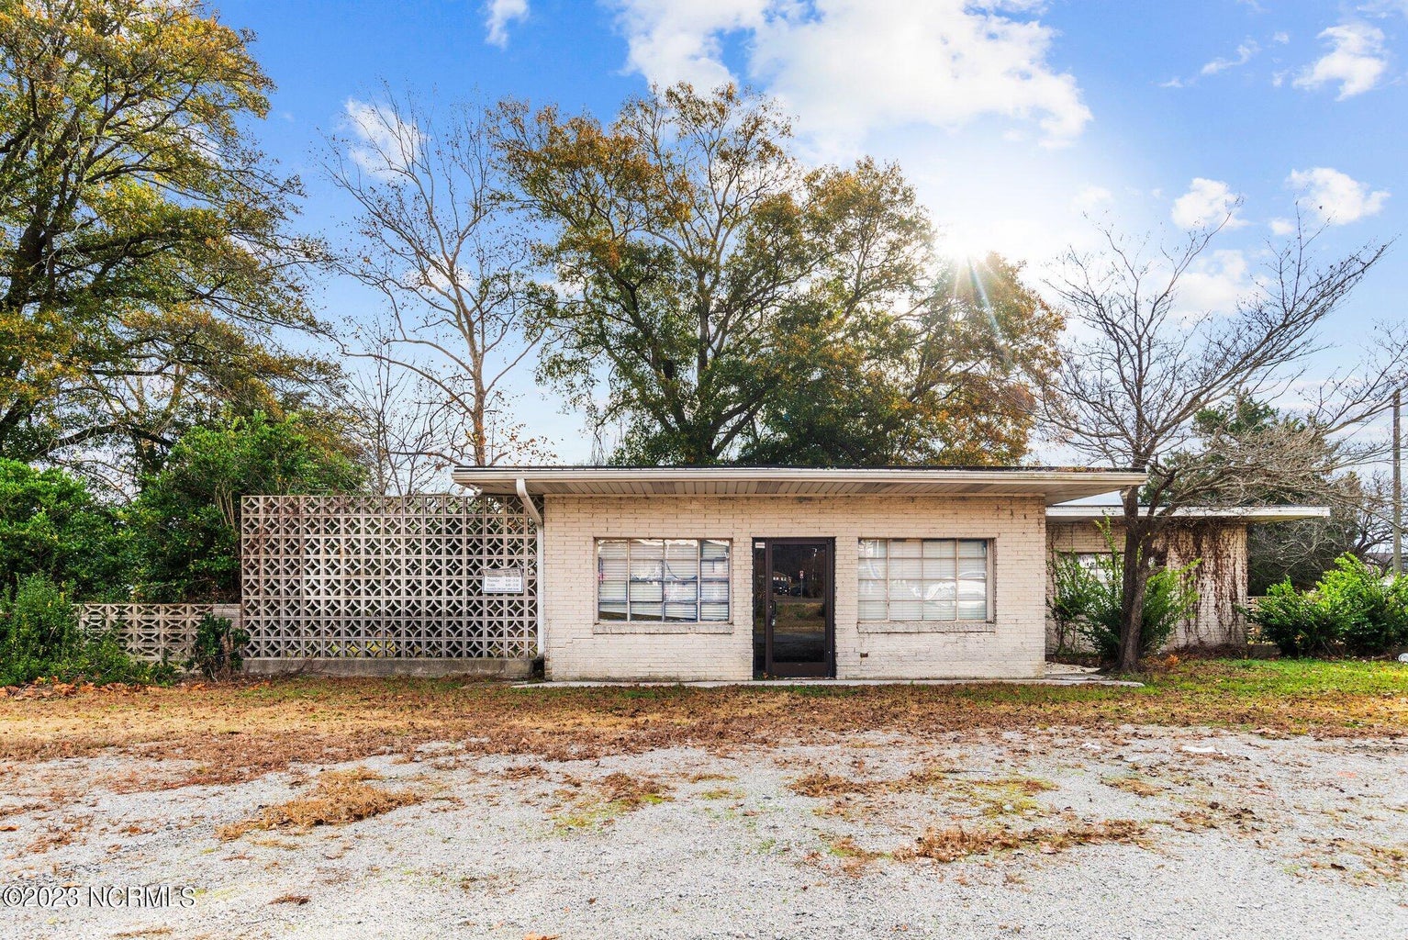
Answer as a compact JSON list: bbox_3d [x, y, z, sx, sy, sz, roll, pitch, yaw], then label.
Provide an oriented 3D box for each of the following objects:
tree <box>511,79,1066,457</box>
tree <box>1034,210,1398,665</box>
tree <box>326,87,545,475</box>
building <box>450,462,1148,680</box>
[{"bbox_3d":[2.300,-4.000,25.000,17.300,16.800,14.500,0,-4,0],"label":"tree"},{"bbox_3d":[8.300,-0.350,12.500,5.700,7.300,5.200,0,-4,0],"label":"tree"},{"bbox_3d":[-8.200,-3.600,24.000,7.000,16.200,6.800,0,-4,0],"label":"tree"},{"bbox_3d":[1.250,1.700,14.200,9.000,3.150,8.000,0,-4,0],"label":"building"}]

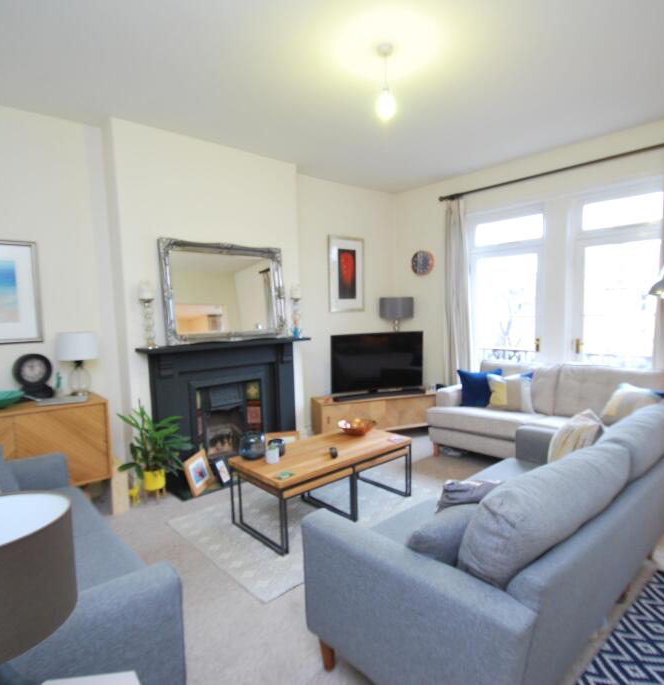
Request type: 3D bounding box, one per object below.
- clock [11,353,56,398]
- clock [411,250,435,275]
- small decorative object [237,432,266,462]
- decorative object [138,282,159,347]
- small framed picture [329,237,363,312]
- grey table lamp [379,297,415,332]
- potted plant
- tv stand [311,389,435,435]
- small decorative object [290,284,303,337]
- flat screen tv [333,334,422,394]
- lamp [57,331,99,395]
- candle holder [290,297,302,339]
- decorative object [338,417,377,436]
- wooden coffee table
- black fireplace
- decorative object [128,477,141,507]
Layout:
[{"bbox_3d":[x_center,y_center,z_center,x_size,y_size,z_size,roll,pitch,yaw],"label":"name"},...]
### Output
[{"bbox_3d":[-1.976,0.225,2.841,0.225,0.300,0.130,-6,7,-44],"label":"clock"},{"bbox_3d":[1.159,-1.020,5.468,0.050,0.304,0.304,-5,6,-39],"label":"clock"},{"bbox_3d":[-0.533,0.676,2.830,0.183,0.170,0.183,-1,5,0],"label":"small decorative object"},{"bbox_3d":[-1.365,-0.207,3.184,0.110,0.500,0.110,-5,6,-41],"label":"decorative object"},{"bbox_3d":[0.191,-0.780,4.917,0.550,0.850,0.030,-5,6,-41],"label":"small framed picture"},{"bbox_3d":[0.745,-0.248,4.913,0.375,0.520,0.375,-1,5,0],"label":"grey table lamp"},{"bbox_3d":[-1.267,0.769,3.085,0.460,0.740,0.420,-5,6,-41],"label":"potted plant"},{"bbox_3d":[0.477,0.779,4.578,1.343,0.404,0.345,-3,5,-18],"label":"tv stand"},{"bbox_3d":[-0.353,-0.310,4.220,0.103,0.541,0.103,-1,5,0],"label":"small decorative object"},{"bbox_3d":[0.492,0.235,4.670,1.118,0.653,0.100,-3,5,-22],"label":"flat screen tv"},{"bbox_3d":[-1.800,0.159,3.045,0.242,0.467,0.242,-5,6,-41],"label":"lamp"},{"bbox_3d":[-0.356,-0.242,4.223,0.100,0.406,0.100,-1,5,0],"label":"candle holder"},{"bbox_3d":[0.198,0.666,3.316,0.295,0.085,0.281,-1,5,0],"label":"decorative object"},{"bbox_3d":[-0.040,0.957,2.996,1.186,0.436,0.575,-5,6,-42],"label":"wooden coffee table"},{"bbox_3d":[-0.770,0.548,3.578,1.570,1.090,0.430,-5,6,-41],"label":"black fireplace"},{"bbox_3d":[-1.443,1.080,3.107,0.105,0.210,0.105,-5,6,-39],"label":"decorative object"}]

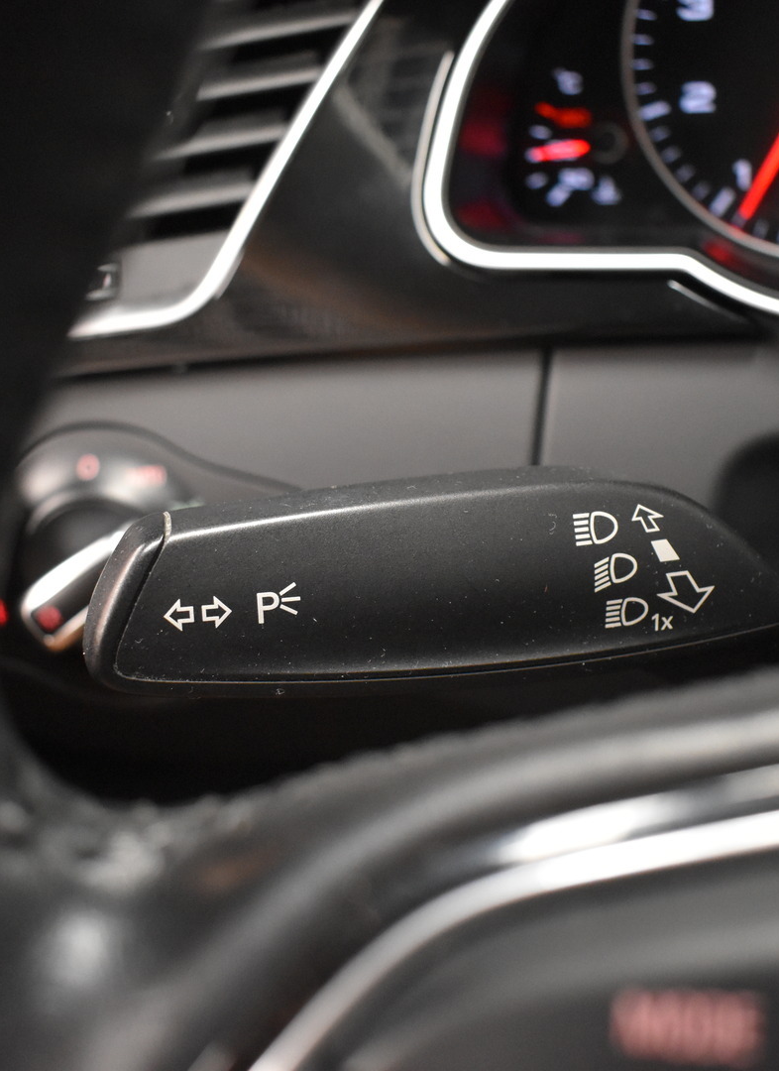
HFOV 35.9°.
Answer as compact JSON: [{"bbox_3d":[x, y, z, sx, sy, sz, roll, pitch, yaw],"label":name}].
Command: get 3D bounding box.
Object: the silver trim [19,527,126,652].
[{"bbox_3d":[-0.073,0.013,0.295,0.036,0.013,0.012,-37,1,-5],"label":"silver trim"}]

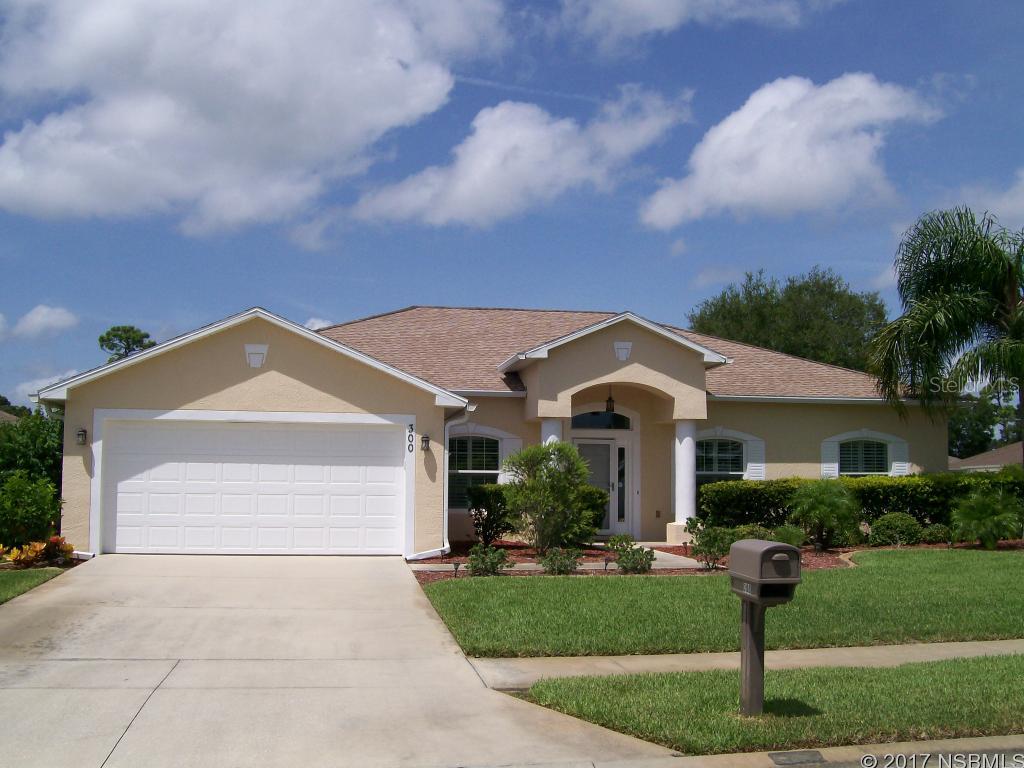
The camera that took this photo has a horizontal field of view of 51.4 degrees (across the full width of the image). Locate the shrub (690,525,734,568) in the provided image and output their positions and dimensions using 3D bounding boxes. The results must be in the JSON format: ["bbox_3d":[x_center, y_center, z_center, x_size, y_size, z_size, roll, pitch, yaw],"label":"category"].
[{"bbox_3d":[3.126,2.526,16.592,0.660,0.669,0.660,1,-3,-6],"label":"shrub"}]

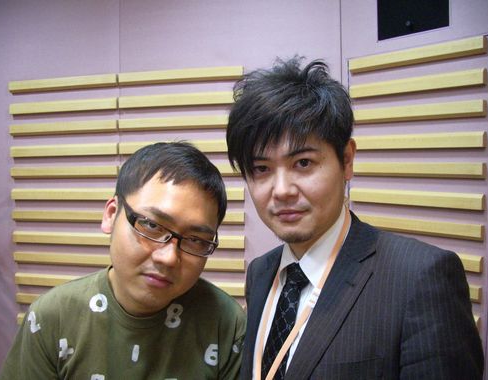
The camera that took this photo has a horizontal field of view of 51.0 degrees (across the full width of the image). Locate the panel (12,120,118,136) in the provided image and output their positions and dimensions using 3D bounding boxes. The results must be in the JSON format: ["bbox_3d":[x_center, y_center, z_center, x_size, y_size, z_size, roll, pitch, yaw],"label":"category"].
[{"bbox_3d":[-0.709,-0.242,2.013,0.484,0.041,0.024,0,4,16],"label":"panel"}]

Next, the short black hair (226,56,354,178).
[{"bbox_3d":[0.072,-0.107,0.800,0.195,0.200,0.230,-3,7,22],"label":"short black hair"}]

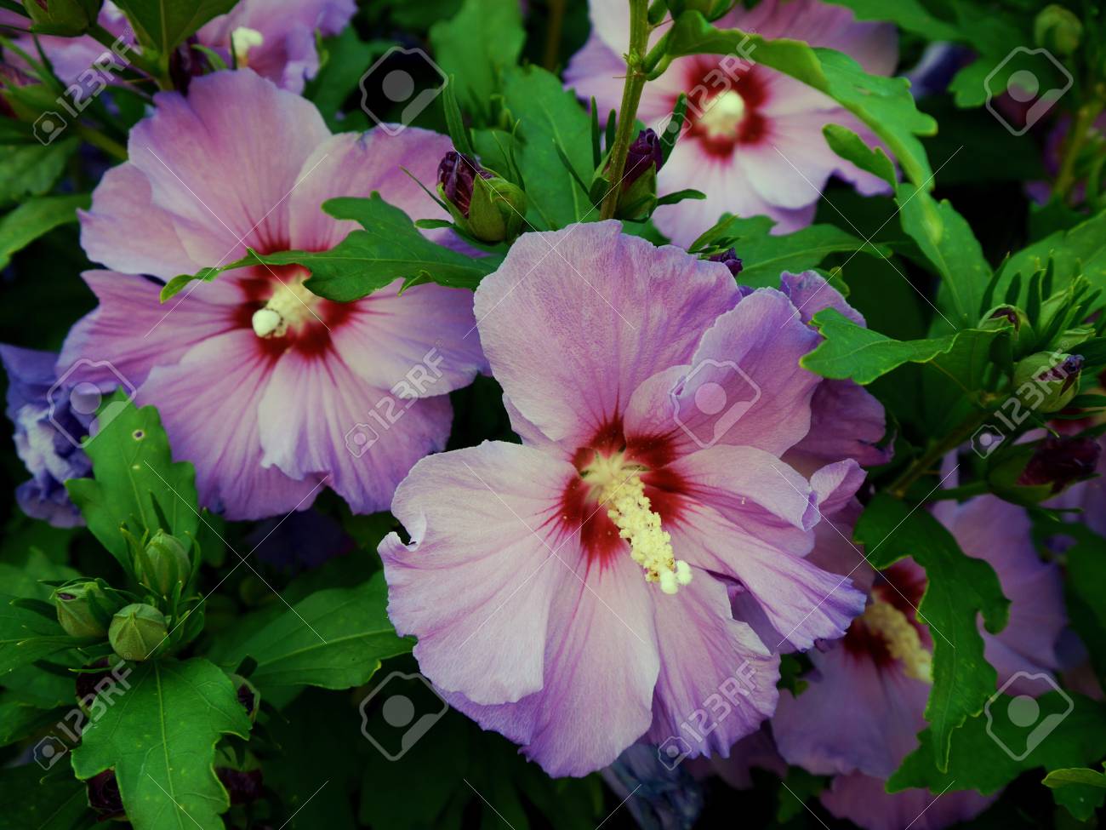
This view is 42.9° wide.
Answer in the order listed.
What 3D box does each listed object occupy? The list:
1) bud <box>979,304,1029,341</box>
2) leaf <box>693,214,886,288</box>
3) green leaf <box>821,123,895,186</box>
[{"bbox_3d":[0.111,-0.021,0.345,0.013,0.015,0.013,-9,57,15],"label":"bud"},{"bbox_3d":[0.061,-0.041,0.357,0.048,0.010,0.032,-3,44,-11],"label":"leaf"},{"bbox_3d":[0.082,-0.069,0.375,0.026,0.005,0.008,39,73,-3],"label":"green leaf"}]

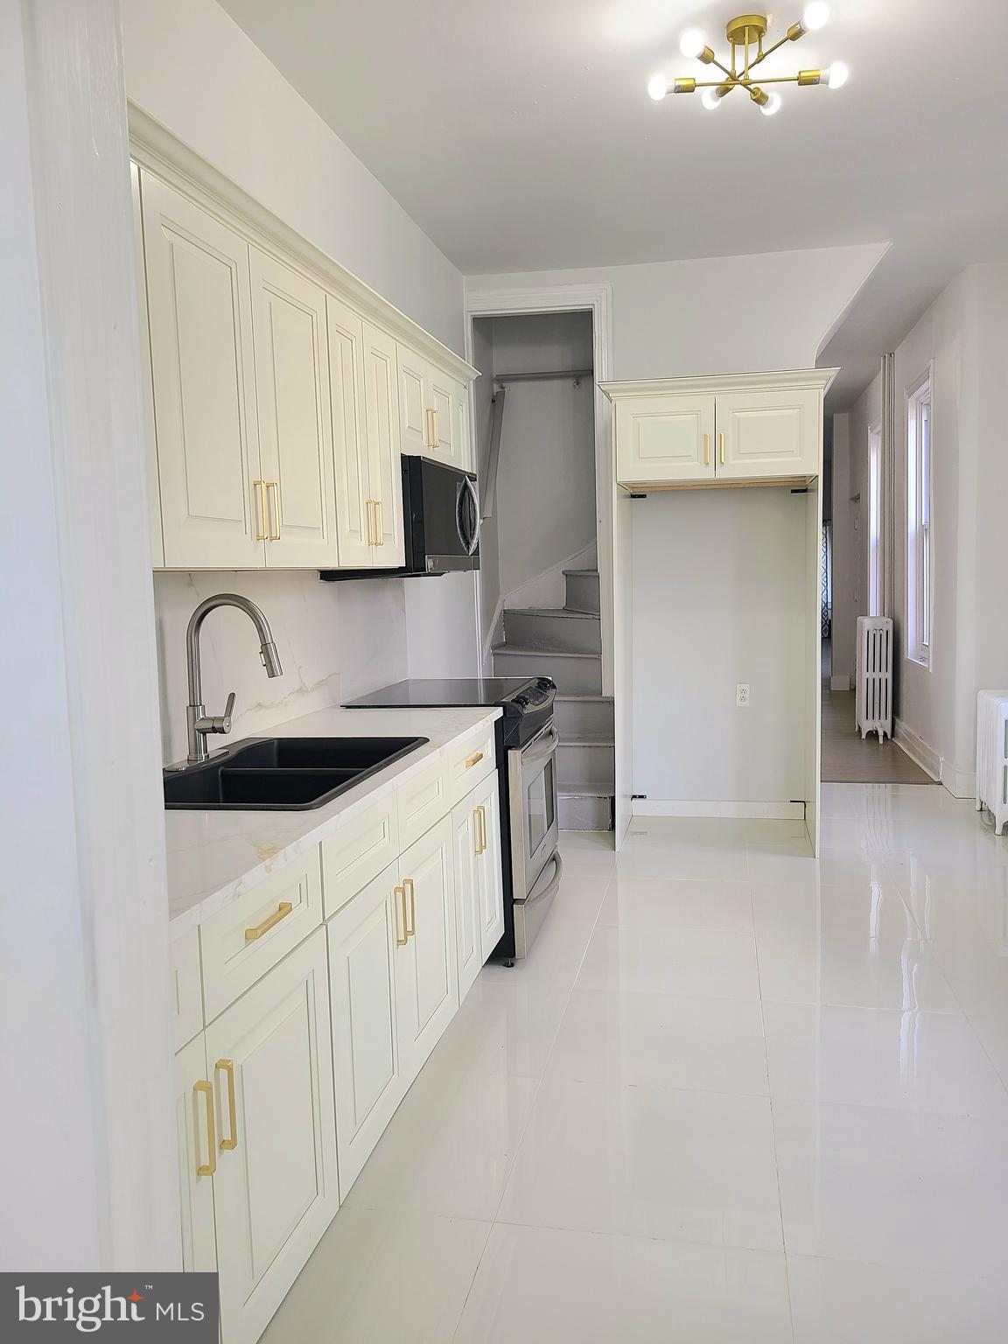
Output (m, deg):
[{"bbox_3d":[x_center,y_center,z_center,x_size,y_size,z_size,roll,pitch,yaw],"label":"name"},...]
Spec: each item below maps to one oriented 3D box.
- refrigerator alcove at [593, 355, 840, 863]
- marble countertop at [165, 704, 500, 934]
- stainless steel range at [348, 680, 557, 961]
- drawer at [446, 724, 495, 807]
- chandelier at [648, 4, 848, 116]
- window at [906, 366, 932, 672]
[{"bbox_3d":[1.074,-0.272,5.077,1.030,2.240,0.780,-1,6,12],"label":"refrigerator alcove"},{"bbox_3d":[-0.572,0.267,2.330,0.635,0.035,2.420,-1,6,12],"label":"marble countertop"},{"bbox_3d":[-0.171,0.537,3.922,0.700,0.935,0.760,-1,6,12],"label":"stainless steel range"},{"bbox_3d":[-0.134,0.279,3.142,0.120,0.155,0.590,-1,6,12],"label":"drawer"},{"bbox_3d":[0.734,-1.851,3.041,0.590,0.200,0.540,-1,6,12],"label":"chandelier"},{"bbox_3d":[2.893,-1.026,6.983,0.120,1.900,0.950,-1,6,12],"label":"window"}]

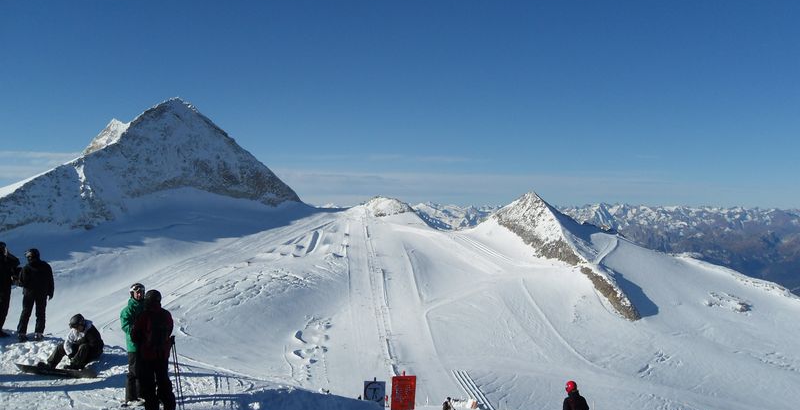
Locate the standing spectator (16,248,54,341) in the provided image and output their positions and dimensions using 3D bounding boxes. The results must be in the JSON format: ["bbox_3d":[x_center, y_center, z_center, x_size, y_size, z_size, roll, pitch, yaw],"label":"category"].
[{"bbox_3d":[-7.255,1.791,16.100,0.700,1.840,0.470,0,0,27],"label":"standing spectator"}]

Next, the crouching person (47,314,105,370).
[{"bbox_3d":[-5.835,2.447,14.500,1.000,1.000,0.720,0,0,-37],"label":"crouching person"}]

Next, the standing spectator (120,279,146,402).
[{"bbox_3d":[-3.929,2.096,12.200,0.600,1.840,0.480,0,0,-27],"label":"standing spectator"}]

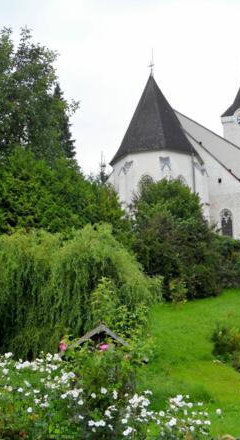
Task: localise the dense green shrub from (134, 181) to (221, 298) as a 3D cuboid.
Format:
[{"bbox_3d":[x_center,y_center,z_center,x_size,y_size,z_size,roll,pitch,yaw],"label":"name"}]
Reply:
[{"bbox_3d":[2.013,0.677,24.000,3.100,4.100,2.900,-2,-10,5],"label":"dense green shrub"}]

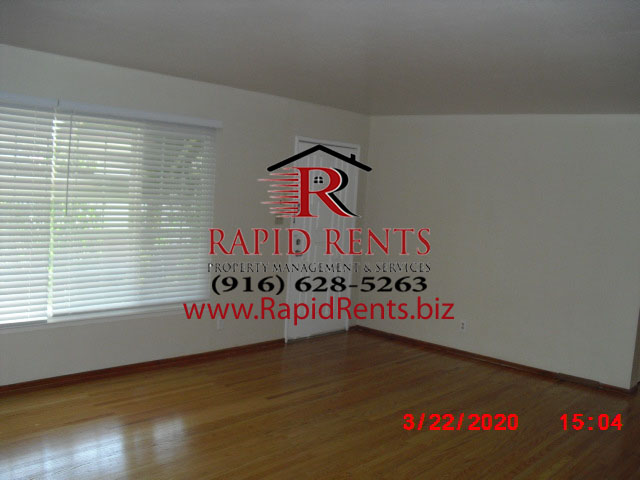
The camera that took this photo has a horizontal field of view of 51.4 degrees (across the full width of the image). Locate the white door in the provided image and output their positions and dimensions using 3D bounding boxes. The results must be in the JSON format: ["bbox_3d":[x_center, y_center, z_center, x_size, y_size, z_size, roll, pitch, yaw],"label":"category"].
[{"bbox_3d":[0.038,-0.001,7.134,0.080,2.090,0.990,7,6,43],"label":"white door"}]

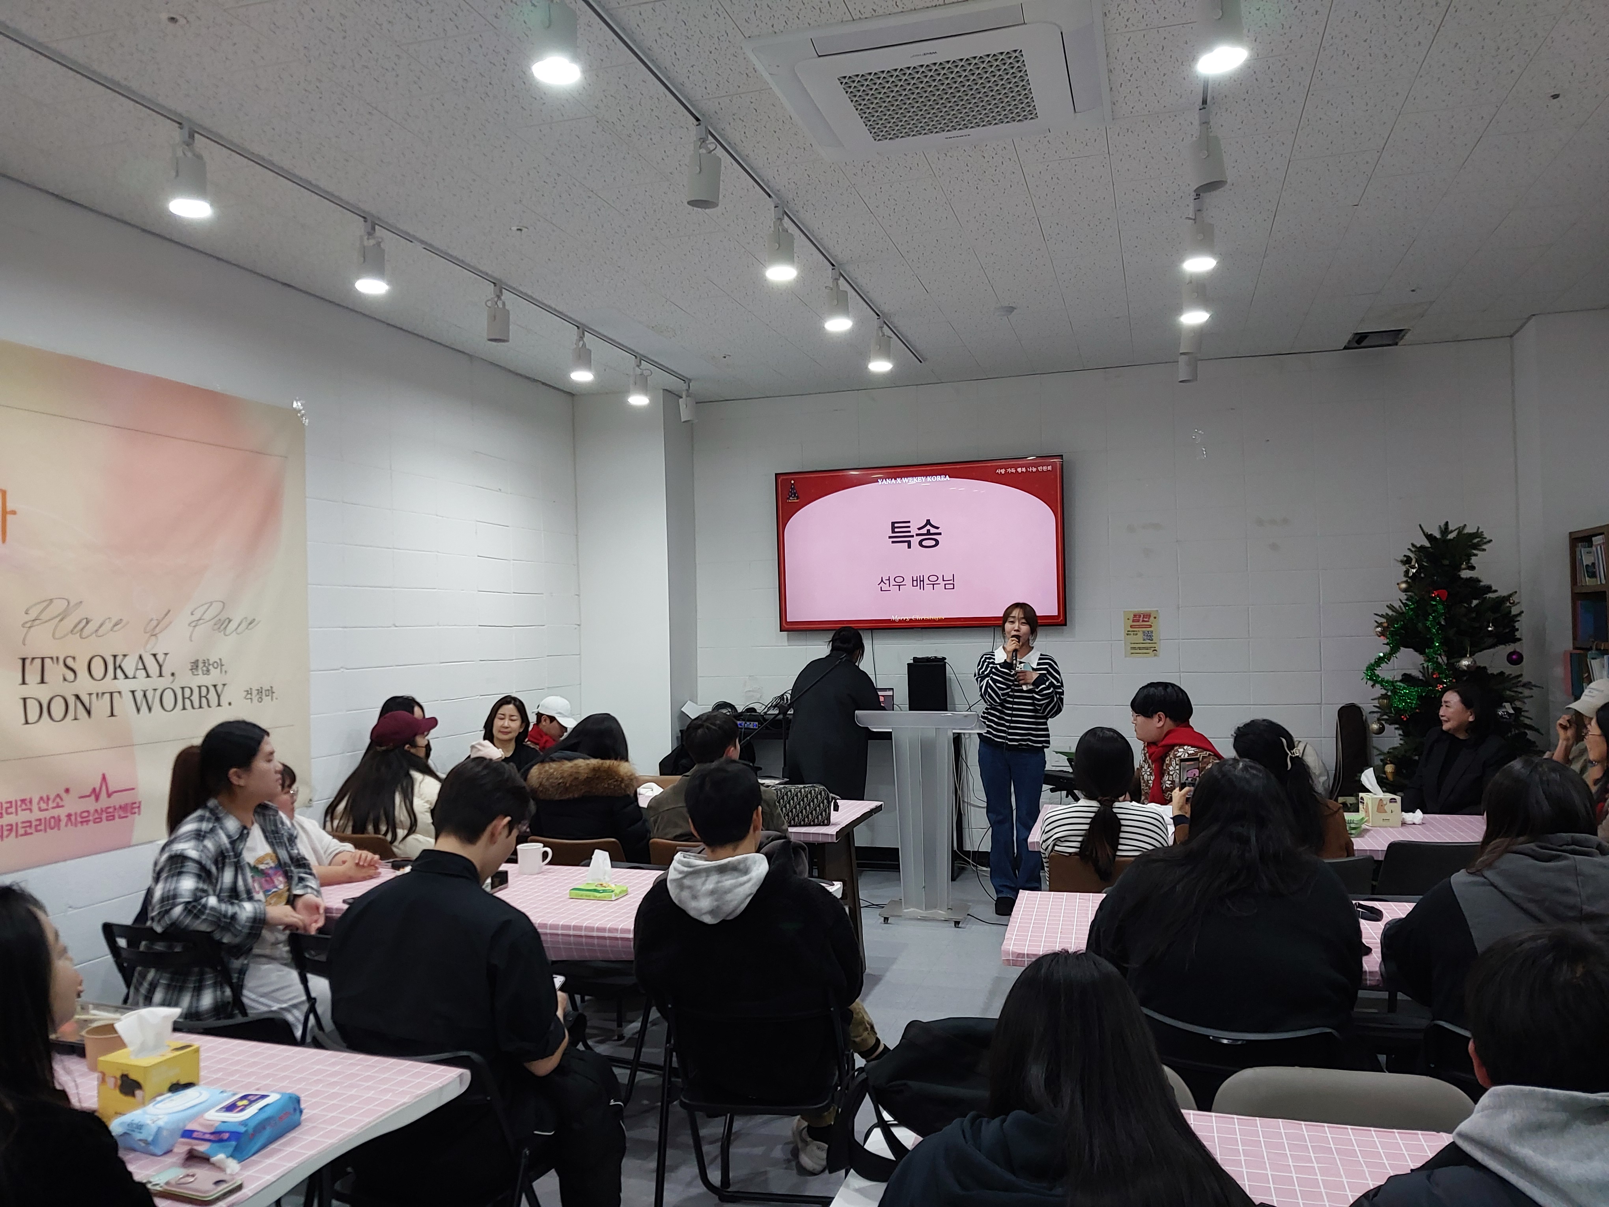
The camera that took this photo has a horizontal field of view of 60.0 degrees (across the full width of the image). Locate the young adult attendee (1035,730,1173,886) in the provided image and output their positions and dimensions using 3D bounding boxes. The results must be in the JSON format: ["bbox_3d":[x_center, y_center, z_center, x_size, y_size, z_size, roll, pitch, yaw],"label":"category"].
[{"bbox_3d":[1.050,1.033,4.860,0.480,1.220,0.720,-2,-1,9],"label":"young adult attendee"}]

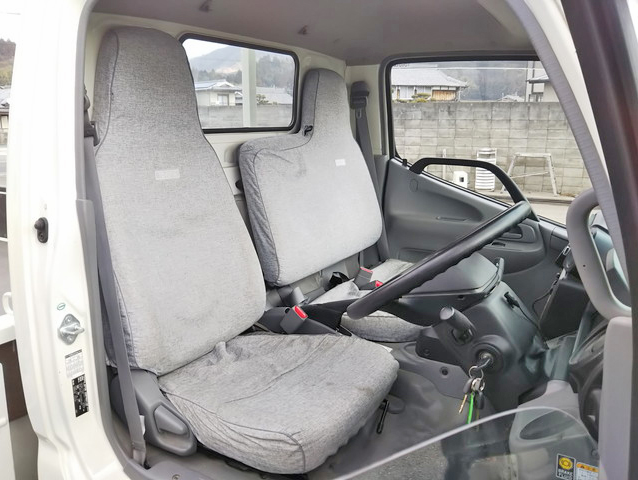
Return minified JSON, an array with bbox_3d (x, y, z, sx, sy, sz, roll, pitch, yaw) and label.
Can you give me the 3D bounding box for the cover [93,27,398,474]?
[{"bbox_3d":[-0.193,-0.035,1.352,0.690,0.950,0.520,8,15,30],"label":"cover"}]

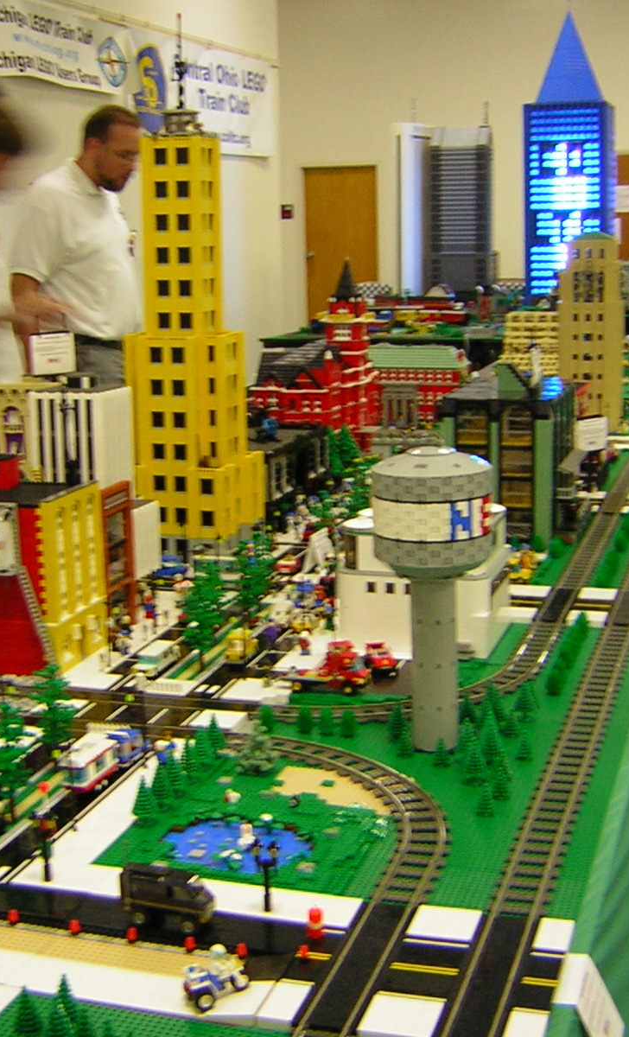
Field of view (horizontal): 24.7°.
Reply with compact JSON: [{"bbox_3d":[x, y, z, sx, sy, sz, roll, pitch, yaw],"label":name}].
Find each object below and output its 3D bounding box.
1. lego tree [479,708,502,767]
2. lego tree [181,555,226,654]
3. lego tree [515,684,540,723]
[{"bbox_3d":[0.235,0.295,1.923,0.031,0.074,0.031,2,12,17],"label":"lego tree"},{"bbox_3d":[-0.187,0.154,2.368,0.068,0.174,0.066,2,12,17],"label":"lego tree"},{"bbox_3d":[0.316,0.269,2.140,0.034,0.064,0.034,1,12,17],"label":"lego tree"}]

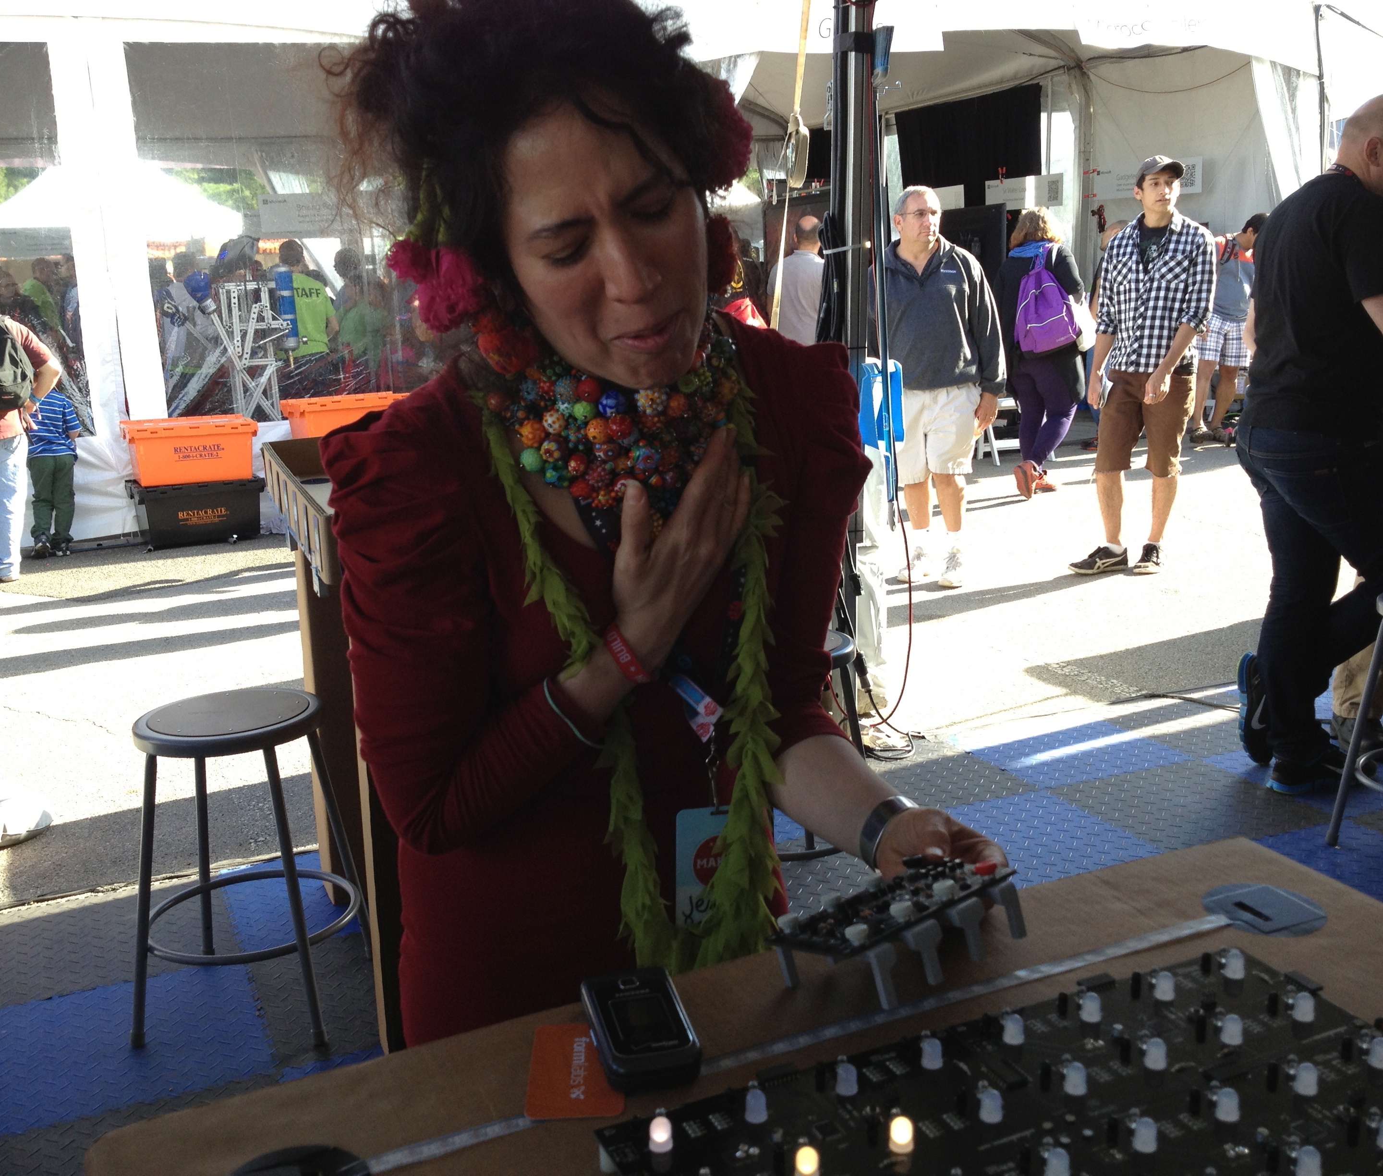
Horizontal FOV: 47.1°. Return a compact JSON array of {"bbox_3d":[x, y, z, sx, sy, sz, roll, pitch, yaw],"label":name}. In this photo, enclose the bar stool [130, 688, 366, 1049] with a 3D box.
[{"bbox_3d":[-0.889,0.541,3.160,0.420,0.610,0.420,-1,13,5],"label":"bar stool"}]

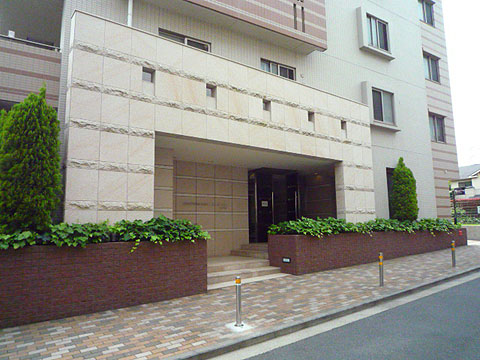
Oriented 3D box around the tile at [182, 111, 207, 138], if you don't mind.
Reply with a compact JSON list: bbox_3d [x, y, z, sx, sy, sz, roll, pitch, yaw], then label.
[{"bbox_3d":[-1.042,-1.273,8.008,0.630,0.600,0.050,5,-9,-36],"label":"tile"}]

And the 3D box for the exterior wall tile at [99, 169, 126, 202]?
[{"bbox_3d":[-2.642,0.139,7.231,0.583,0.642,0.030,5,-9,-36],"label":"exterior wall tile"}]

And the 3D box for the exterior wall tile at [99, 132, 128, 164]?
[{"bbox_3d":[-2.399,-0.615,6.599,0.531,0.563,0.040,5,-9,-36],"label":"exterior wall tile"}]

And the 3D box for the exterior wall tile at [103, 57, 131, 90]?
[{"bbox_3d":[-2.666,-2.283,7.534,0.583,0.642,0.030,5,-9,-36],"label":"exterior wall tile"}]

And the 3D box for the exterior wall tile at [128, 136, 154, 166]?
[{"bbox_3d":[-2.042,-0.595,7.180,0.552,0.600,0.050,5,-9,-36],"label":"exterior wall tile"}]

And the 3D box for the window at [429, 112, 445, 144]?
[{"bbox_3d":[9.472,-2.499,16.711,1.360,1.360,0.120,4,-8,-33],"label":"window"}]

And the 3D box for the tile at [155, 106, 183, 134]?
[{"bbox_3d":[-1.518,-1.273,7.344,0.608,0.578,0.040,5,-9,-36],"label":"tile"}]

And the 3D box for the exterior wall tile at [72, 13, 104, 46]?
[{"bbox_3d":[-2.945,-2.936,6.815,0.546,0.586,0.050,5,-9,-36],"label":"exterior wall tile"}]

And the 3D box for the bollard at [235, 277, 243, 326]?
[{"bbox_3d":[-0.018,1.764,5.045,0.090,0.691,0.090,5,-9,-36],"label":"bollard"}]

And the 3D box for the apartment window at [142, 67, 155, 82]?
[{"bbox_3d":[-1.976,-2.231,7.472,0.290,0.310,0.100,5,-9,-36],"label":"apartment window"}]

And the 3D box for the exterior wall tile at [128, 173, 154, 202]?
[{"bbox_3d":[-2.167,0.177,7.574,0.583,0.642,0.030,5,-9,-36],"label":"exterior wall tile"}]

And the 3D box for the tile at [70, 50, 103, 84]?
[{"bbox_3d":[-2.846,-2.117,6.484,0.530,0.579,0.040,5,-9,-36],"label":"tile"}]

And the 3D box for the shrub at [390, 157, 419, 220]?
[{"bbox_3d":[5.889,0.448,12.488,0.950,2.500,0.950,5,-9,-36],"label":"shrub"}]

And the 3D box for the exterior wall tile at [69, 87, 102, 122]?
[{"bbox_3d":[-2.837,-1.385,6.386,0.530,0.578,0.040,5,-9,-36],"label":"exterior wall tile"}]

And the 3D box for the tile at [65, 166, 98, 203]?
[{"bbox_3d":[-2.918,0.093,6.444,0.546,0.600,0.050,5,-9,-36],"label":"tile"}]

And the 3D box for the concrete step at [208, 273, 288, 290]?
[{"bbox_3d":[0.161,2.291,7.855,2.551,0.100,0.251,5,-9,-36],"label":"concrete step"}]

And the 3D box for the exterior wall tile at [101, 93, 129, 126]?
[{"bbox_3d":[-2.658,-1.470,7.432,0.583,0.634,0.030,5,-9,-36],"label":"exterior wall tile"}]

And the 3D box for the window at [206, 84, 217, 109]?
[{"bbox_3d":[-0.766,-2.118,8.988,0.320,0.650,0.150,5,-9,-36],"label":"window"}]

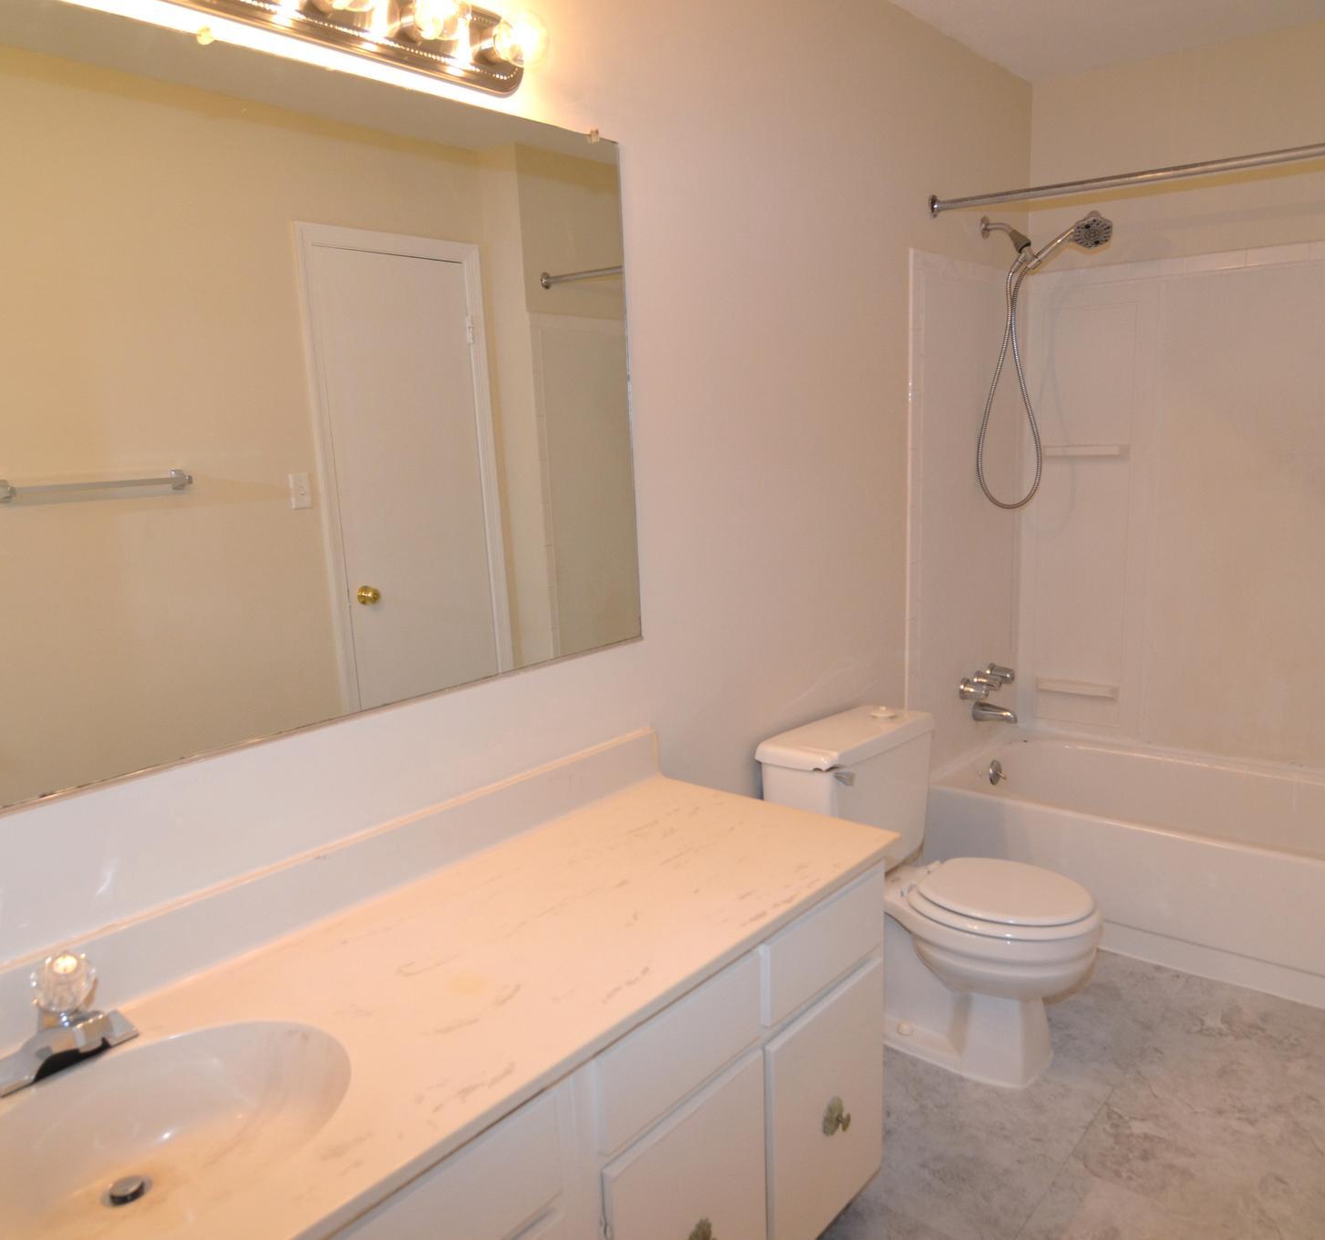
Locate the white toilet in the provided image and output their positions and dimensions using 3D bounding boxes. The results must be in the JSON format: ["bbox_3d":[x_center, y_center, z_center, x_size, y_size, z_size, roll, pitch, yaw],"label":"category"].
[{"bbox_3d":[0.679,0.663,2.277,0.710,0.727,0.455,8,16,41],"label":"white toilet"}]

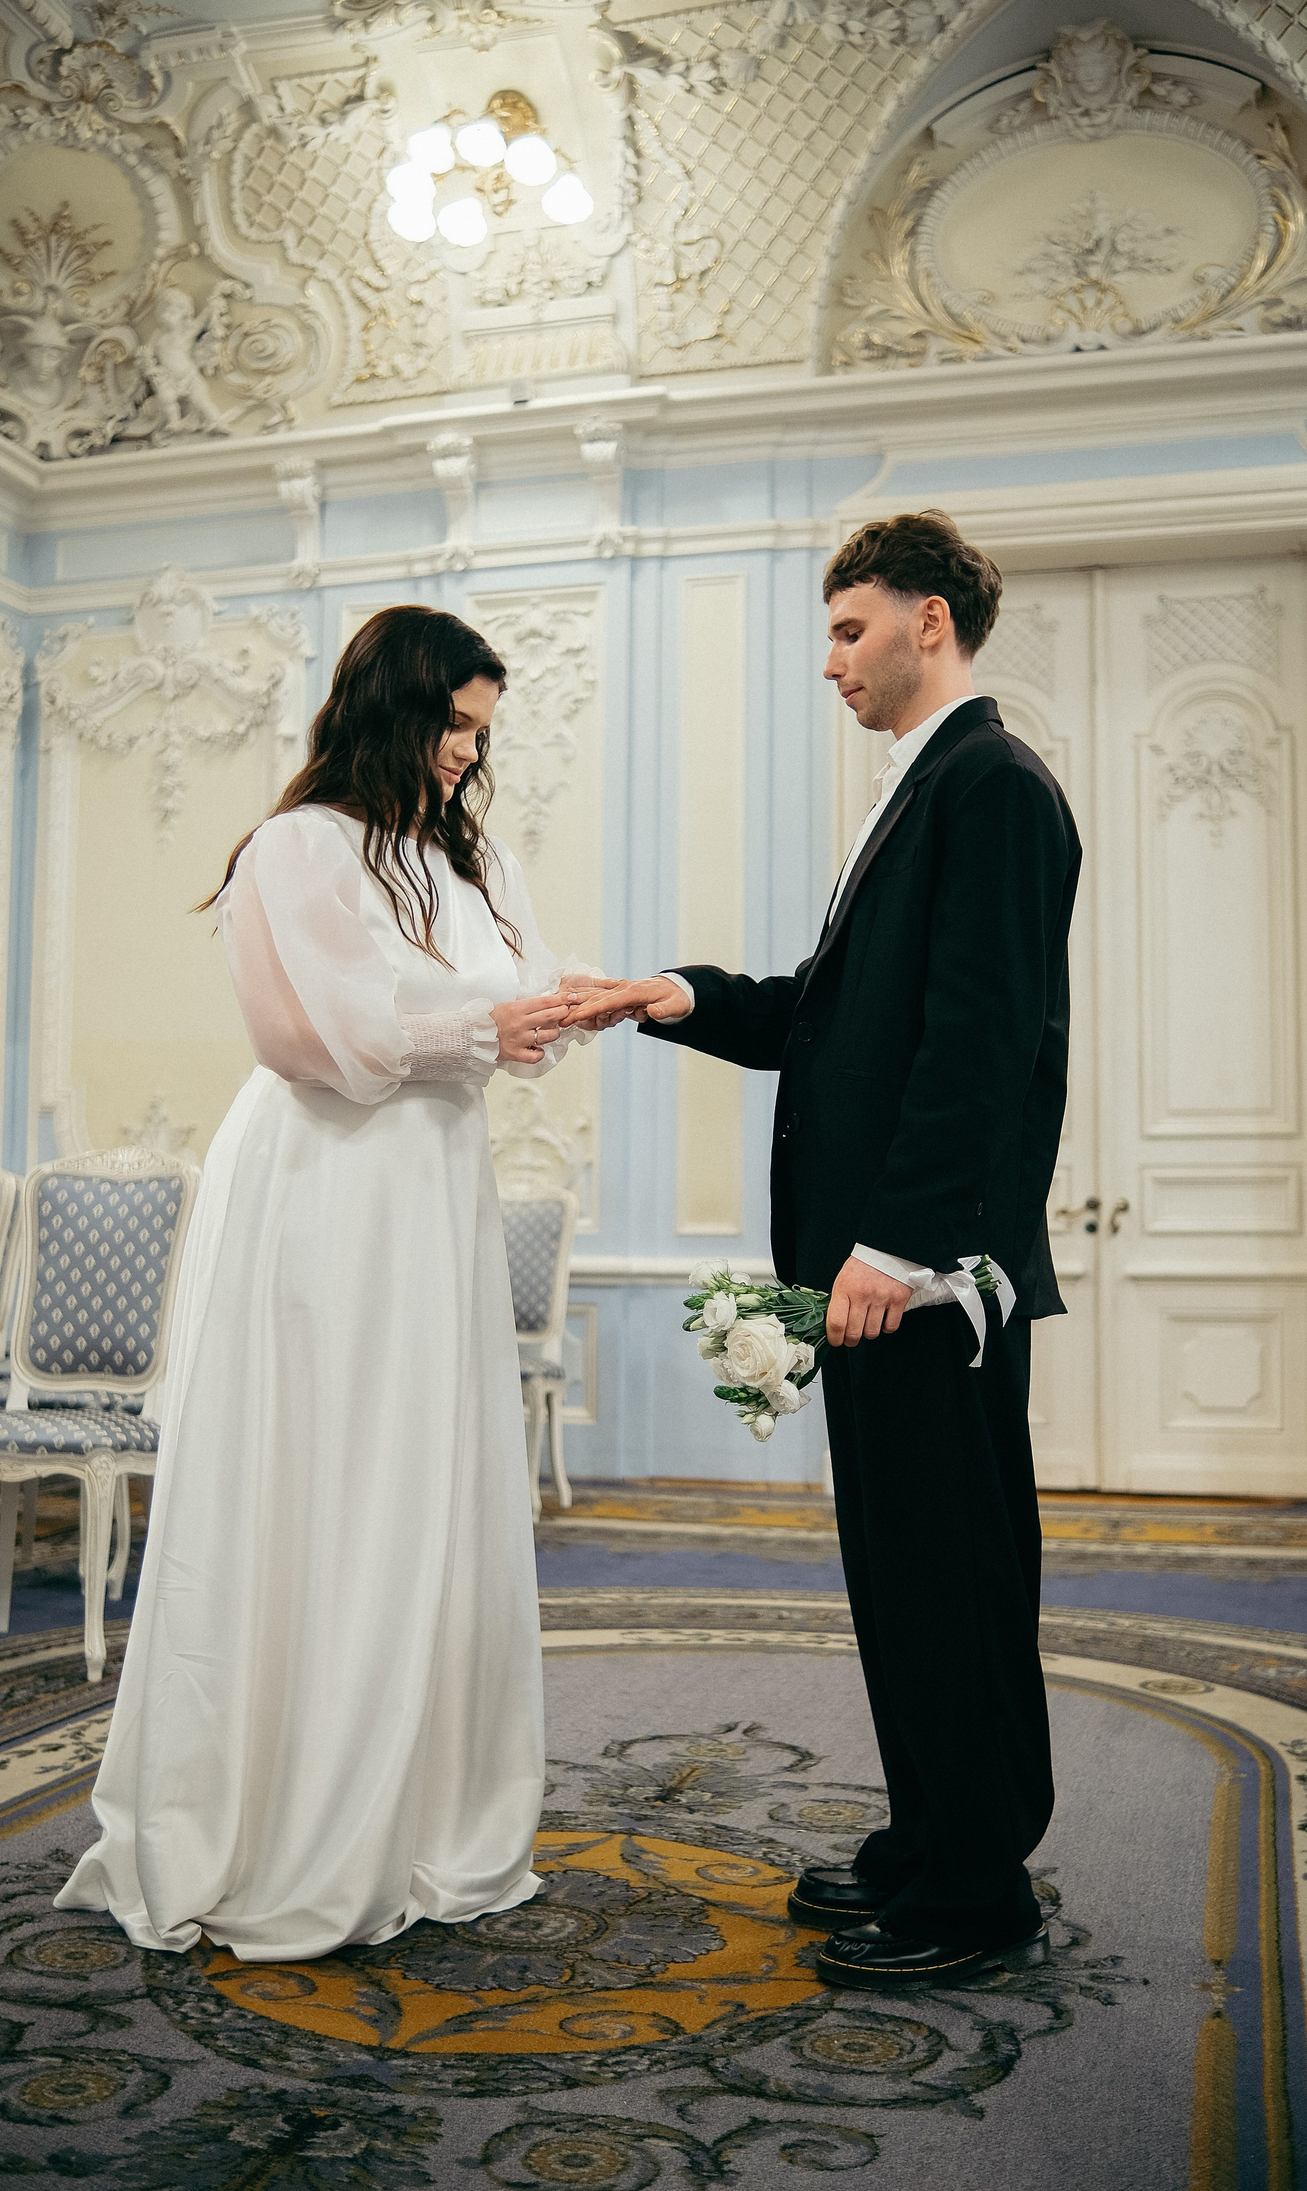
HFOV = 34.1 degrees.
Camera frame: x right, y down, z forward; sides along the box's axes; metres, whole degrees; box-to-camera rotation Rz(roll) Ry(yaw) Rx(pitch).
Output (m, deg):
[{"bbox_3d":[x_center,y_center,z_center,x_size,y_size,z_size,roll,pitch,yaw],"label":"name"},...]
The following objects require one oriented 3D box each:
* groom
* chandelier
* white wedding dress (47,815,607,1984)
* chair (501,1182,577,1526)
[{"bbox_3d":[0.212,0.147,2.707,0.670,1.795,0.530,1,-4,-10],"label":"groom"},{"bbox_3d":[-0.579,-3.418,7.607,0.730,0.600,0.730,1,-4,0],"label":"chandelier"},{"bbox_3d":[-0.428,0.327,2.813,0.630,1.440,0.600,-3,-5,38],"label":"white wedding dress"},{"bbox_3d":[-0.545,0.832,7.038,0.520,1.060,0.580,-1,-4,16],"label":"chair"}]

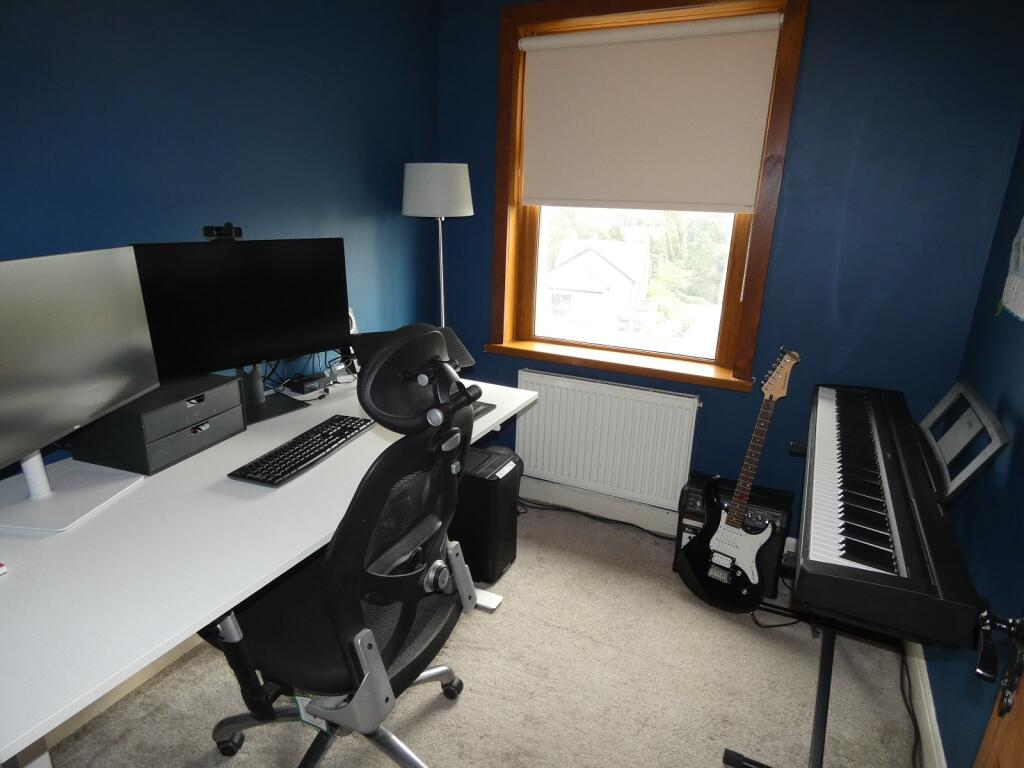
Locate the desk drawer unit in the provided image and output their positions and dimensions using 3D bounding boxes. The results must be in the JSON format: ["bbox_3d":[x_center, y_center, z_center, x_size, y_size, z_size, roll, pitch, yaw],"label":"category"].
[{"bbox_3d":[-0.951,0.088,1.601,0.270,0.158,0.320,7,19,17],"label":"desk drawer unit"}]

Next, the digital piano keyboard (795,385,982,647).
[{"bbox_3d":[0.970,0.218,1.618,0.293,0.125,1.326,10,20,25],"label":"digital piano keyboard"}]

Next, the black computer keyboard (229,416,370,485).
[{"bbox_3d":[-0.543,0.172,1.588,0.140,0.026,0.430,7,19,18],"label":"black computer keyboard"}]

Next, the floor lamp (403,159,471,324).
[{"bbox_3d":[-0.316,-0.122,2.593,0.290,1.580,0.290,10,20,25],"label":"floor lamp"}]

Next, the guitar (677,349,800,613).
[{"bbox_3d":[0.850,0.353,2.152,0.325,0.985,0.070,14,8,8],"label":"guitar"}]

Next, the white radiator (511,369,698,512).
[{"bbox_3d":[0.402,0.240,2.678,0.803,0.520,0.085,10,20,25],"label":"white radiator"}]

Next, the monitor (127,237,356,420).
[{"bbox_3d":[-0.801,-0.167,1.792,0.615,0.528,0.215,-16,25,-42],"label":"monitor"}]

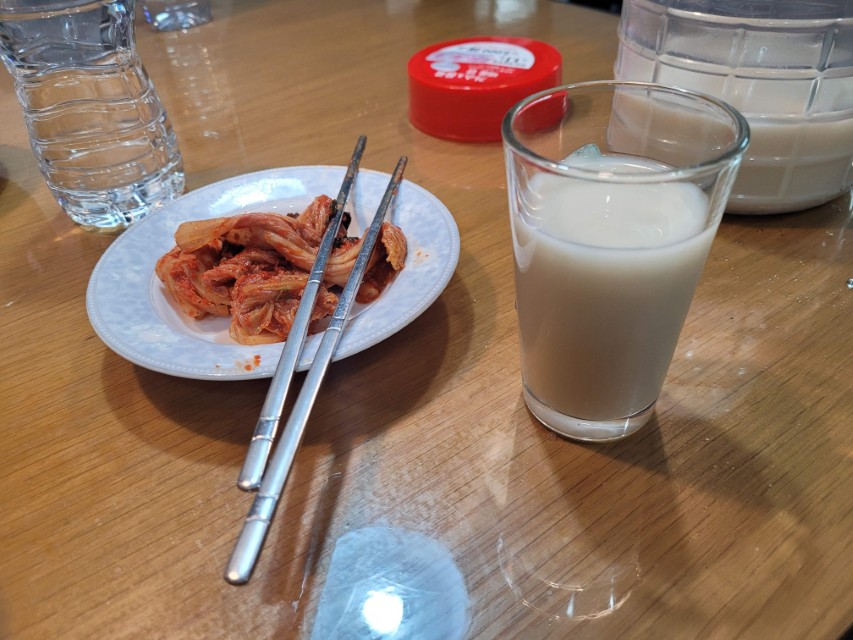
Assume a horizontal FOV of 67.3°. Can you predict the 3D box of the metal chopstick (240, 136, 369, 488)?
[{"bbox_3d":[-0.042,-0.026,0.263,0.007,0.005,0.229,1,40,5],"label":"metal chopstick"}]

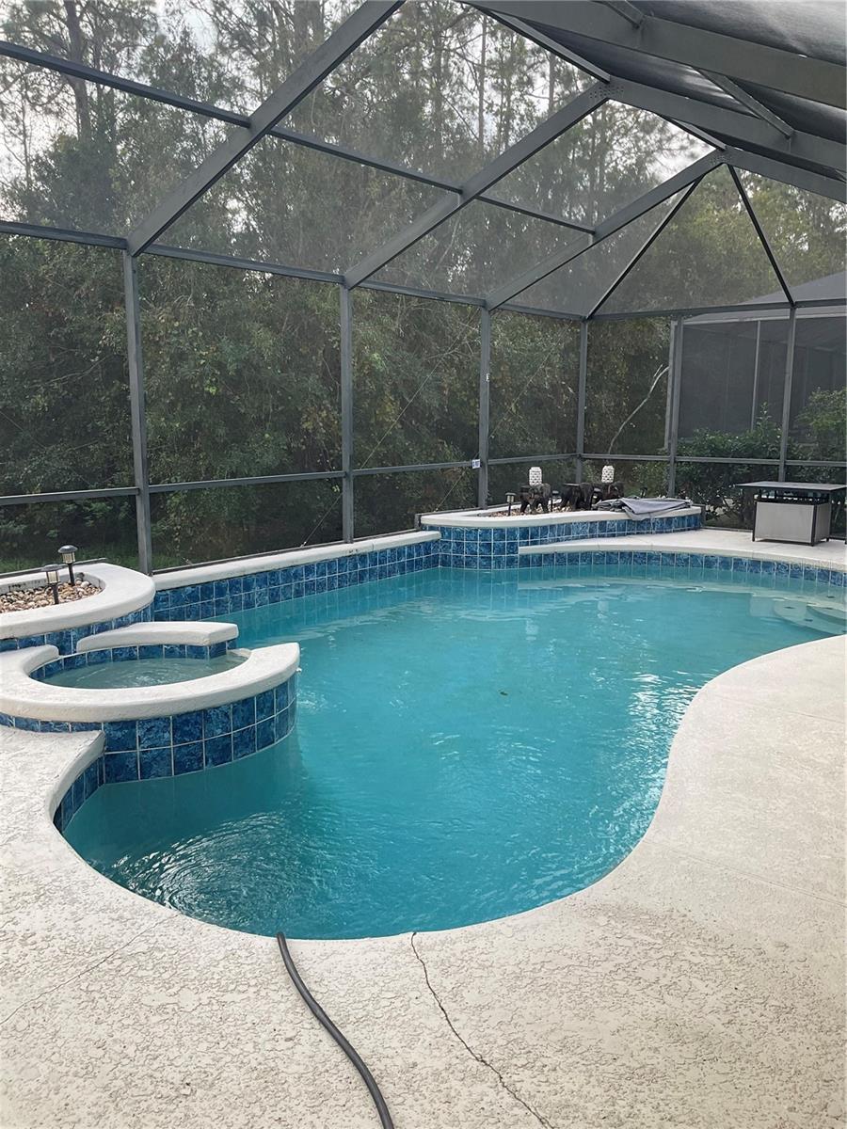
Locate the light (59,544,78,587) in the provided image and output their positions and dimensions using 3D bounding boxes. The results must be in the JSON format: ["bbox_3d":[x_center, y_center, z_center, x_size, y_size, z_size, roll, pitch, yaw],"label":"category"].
[{"bbox_3d":[-2.503,0.007,6.720,0.127,0.285,0.127,-4,10,-20],"label":"light"}]

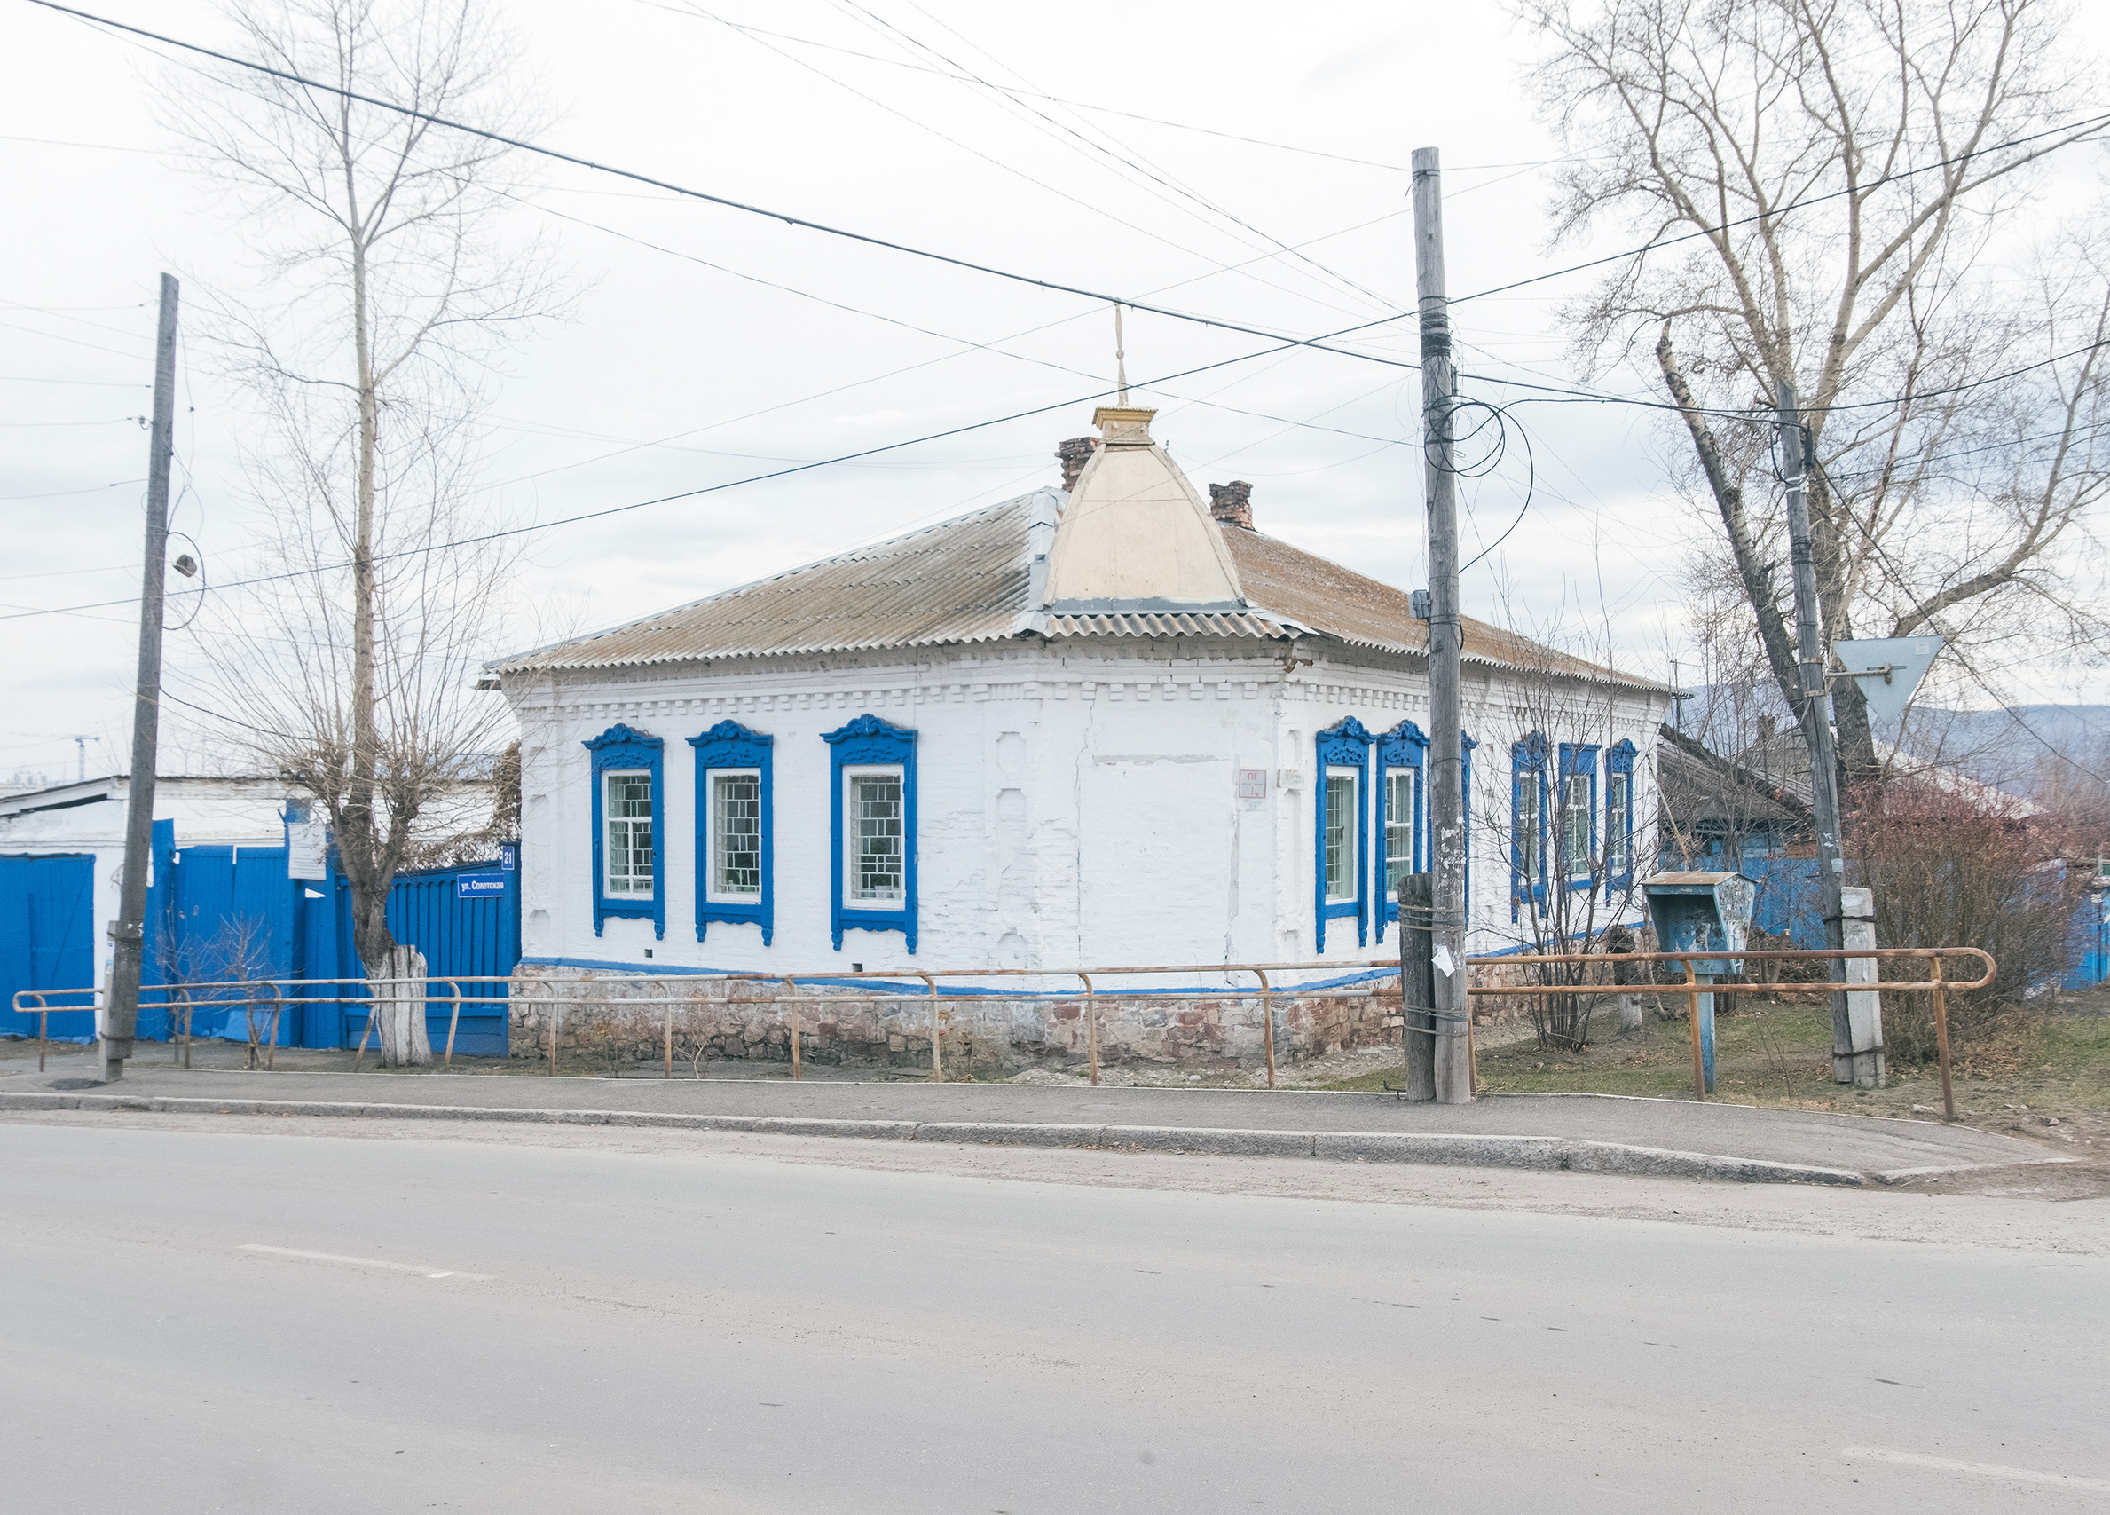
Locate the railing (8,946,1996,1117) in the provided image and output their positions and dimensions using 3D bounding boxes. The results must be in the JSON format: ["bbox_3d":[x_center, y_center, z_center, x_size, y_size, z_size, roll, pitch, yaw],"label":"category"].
[{"bbox_3d":[-4.045,2.712,18.039,23.984,1.088,0.280,-5,-4,33],"label":"railing"}]

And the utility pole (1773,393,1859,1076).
[{"bbox_3d":[5.485,-0.184,13.199,0.170,5.080,0.170,-5,-2,34],"label":"utility pole"}]

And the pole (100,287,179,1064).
[{"bbox_3d":[-11.298,-1.014,22.687,0.300,10.009,0.300,2,-2,35],"label":"pole"}]

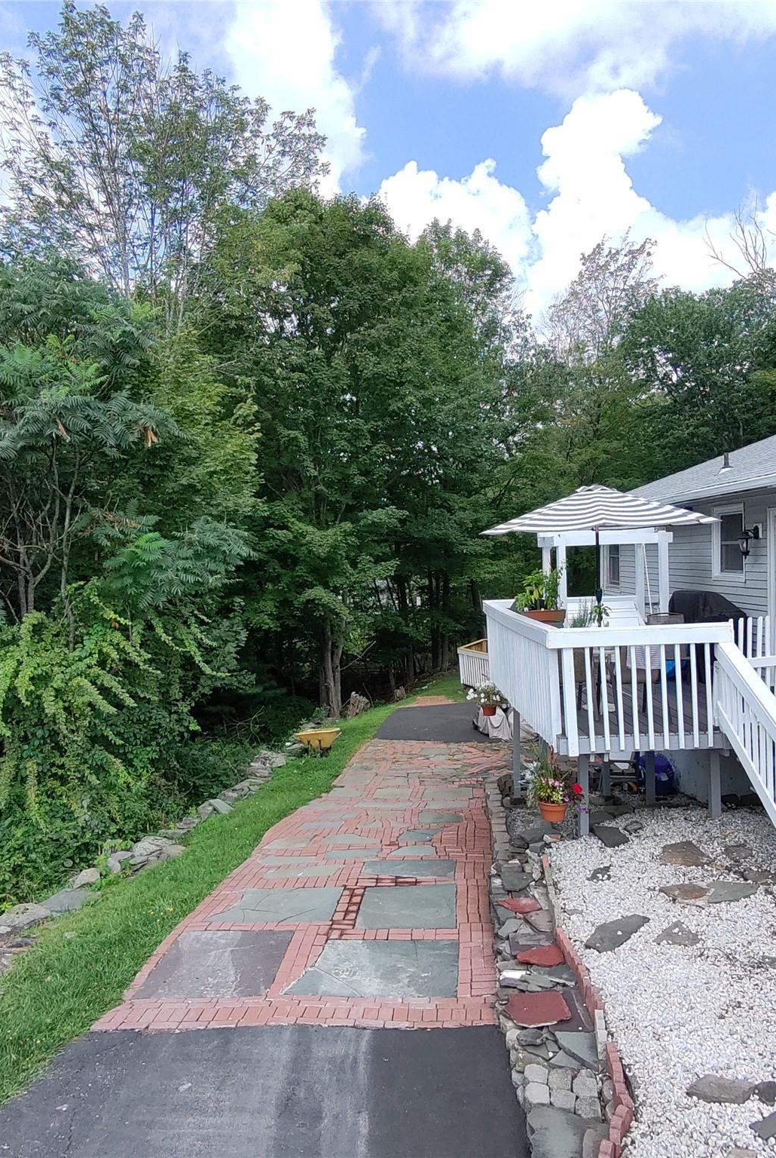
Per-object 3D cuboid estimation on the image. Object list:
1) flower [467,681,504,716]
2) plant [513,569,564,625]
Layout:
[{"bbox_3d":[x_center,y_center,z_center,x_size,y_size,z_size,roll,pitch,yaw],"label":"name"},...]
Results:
[{"bbox_3d":[1.940,2.390,12.500,0.660,0.680,0.640,-1,2,0],"label":"flower"},{"bbox_3d":[1.910,0.230,7.950,0.600,0.690,0.360,-1,2,0],"label":"plant"}]

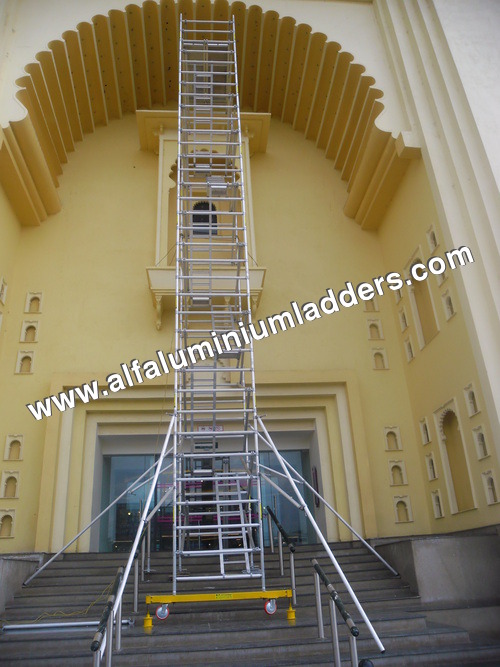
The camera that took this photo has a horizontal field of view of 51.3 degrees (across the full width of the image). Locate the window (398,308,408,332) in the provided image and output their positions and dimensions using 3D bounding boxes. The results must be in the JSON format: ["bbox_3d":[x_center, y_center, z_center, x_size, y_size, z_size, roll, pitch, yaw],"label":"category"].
[{"bbox_3d":[4.070,-0.380,13.760,0.100,0.610,0.430,-1,-24,-5],"label":"window"}]

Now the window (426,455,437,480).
[{"bbox_3d":[4.250,3.120,12.160,0.100,0.610,0.430,-1,-24,-5],"label":"window"}]

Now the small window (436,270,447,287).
[{"bbox_3d":[4.589,-1.512,12.471,0.120,0.660,0.490,-1,-25,-5],"label":"small window"}]

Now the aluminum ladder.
[{"bbox_3d":[-0.867,-1.776,11.679,1.420,13.600,1.970,-1,-25,-5],"label":"aluminum ladder"}]

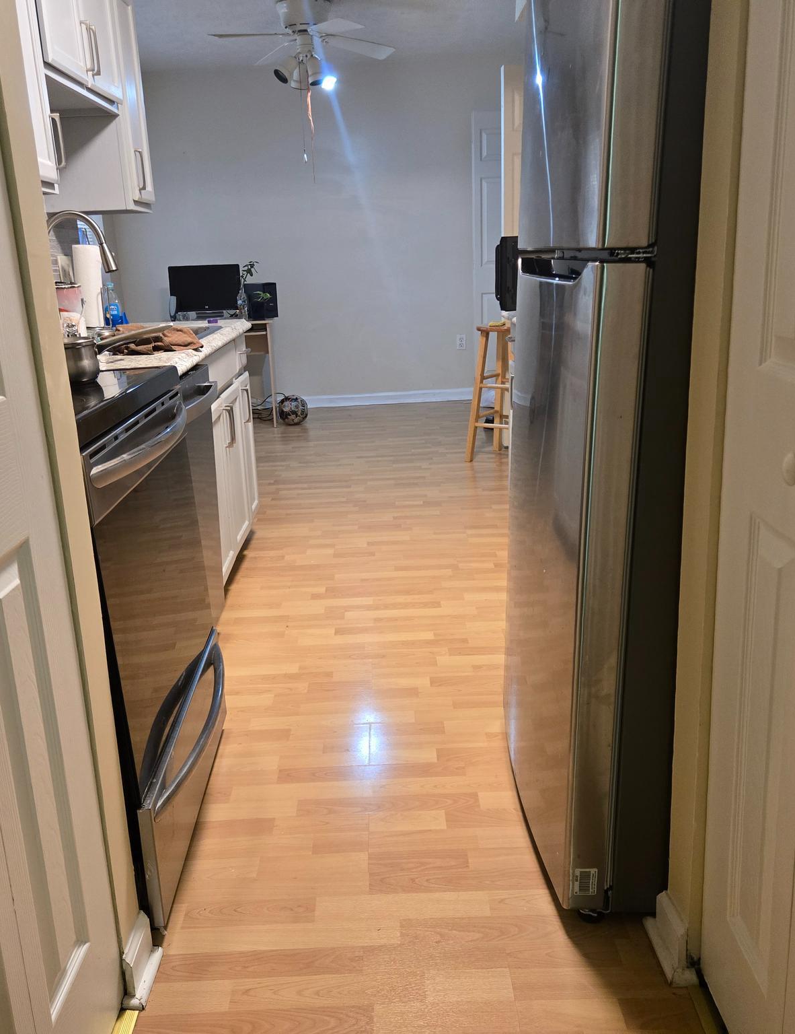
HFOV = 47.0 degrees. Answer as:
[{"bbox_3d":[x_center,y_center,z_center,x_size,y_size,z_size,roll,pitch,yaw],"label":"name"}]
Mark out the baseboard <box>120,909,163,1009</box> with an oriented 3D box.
[{"bbox_3d":[-0.427,0.738,1.527,0.034,0.084,0.132,-3,16,-2],"label":"baseboard"}]

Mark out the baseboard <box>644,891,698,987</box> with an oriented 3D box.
[{"bbox_3d":[0.457,0.696,1.536,0.037,0.082,0.150,-3,16,-2],"label":"baseboard"}]

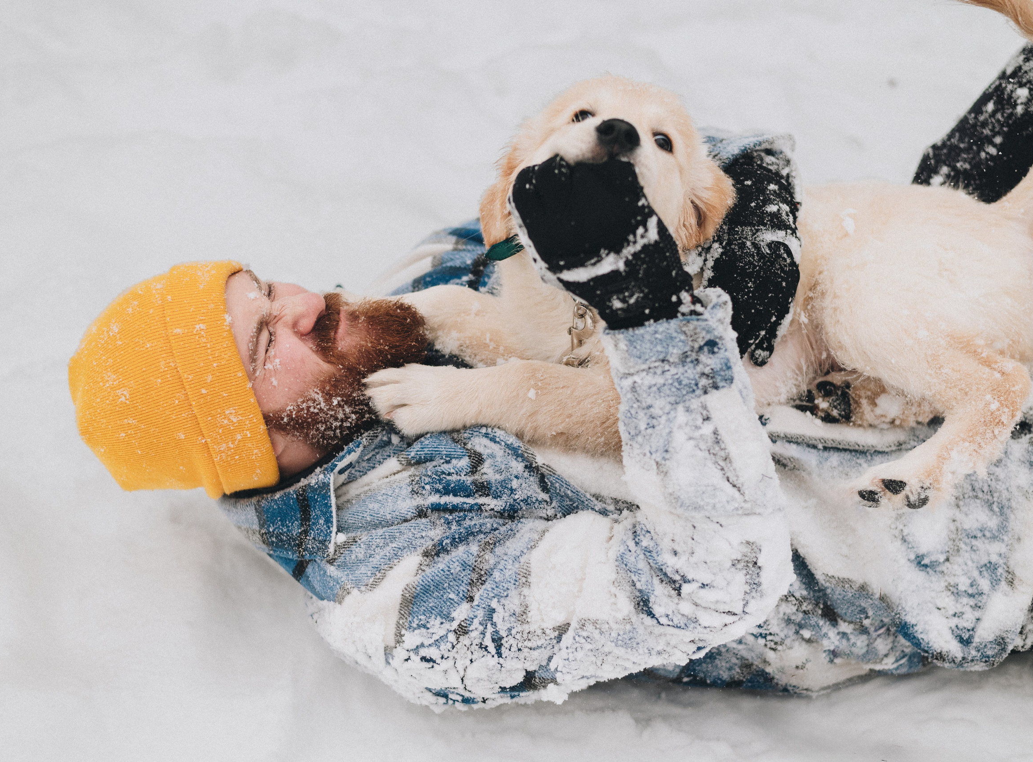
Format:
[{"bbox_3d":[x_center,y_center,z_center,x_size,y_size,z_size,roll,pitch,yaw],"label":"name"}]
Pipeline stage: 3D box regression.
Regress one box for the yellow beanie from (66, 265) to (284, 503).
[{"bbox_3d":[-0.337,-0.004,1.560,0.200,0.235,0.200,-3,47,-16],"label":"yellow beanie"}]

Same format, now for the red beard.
[{"bbox_3d":[-0.171,-0.022,1.570,0.120,0.120,0.150,13,42,-21],"label":"red beard"}]

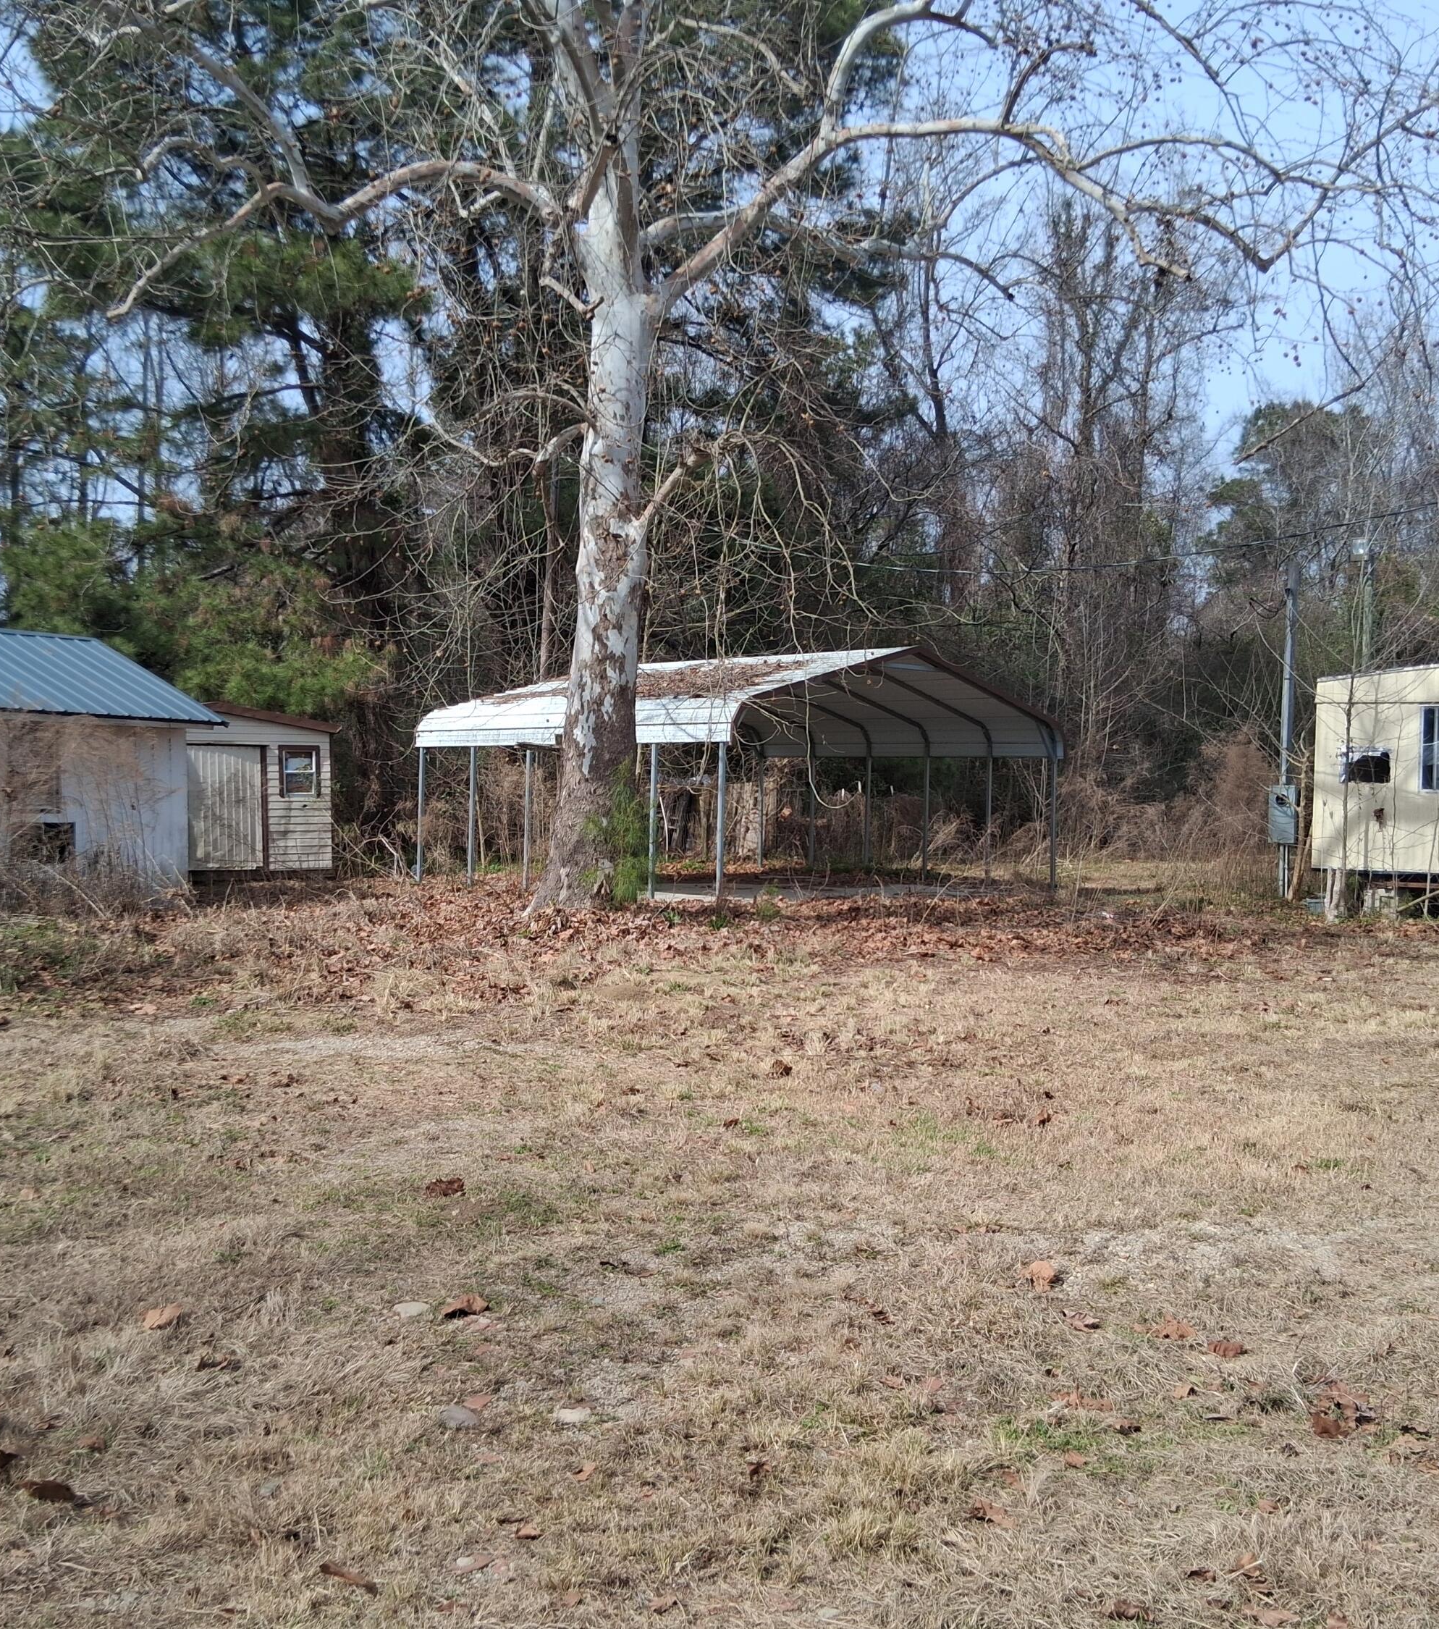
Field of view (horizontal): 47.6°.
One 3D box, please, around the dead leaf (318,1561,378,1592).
[{"bbox_3d":[-0.687,1.413,3.022,0.115,0.030,0.040,2,1,37],"label":"dead leaf"}]

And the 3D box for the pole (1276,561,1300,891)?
[{"bbox_3d":[7.808,-1.183,22.353,0.180,4.720,0.180,1,1,0],"label":"pole"}]

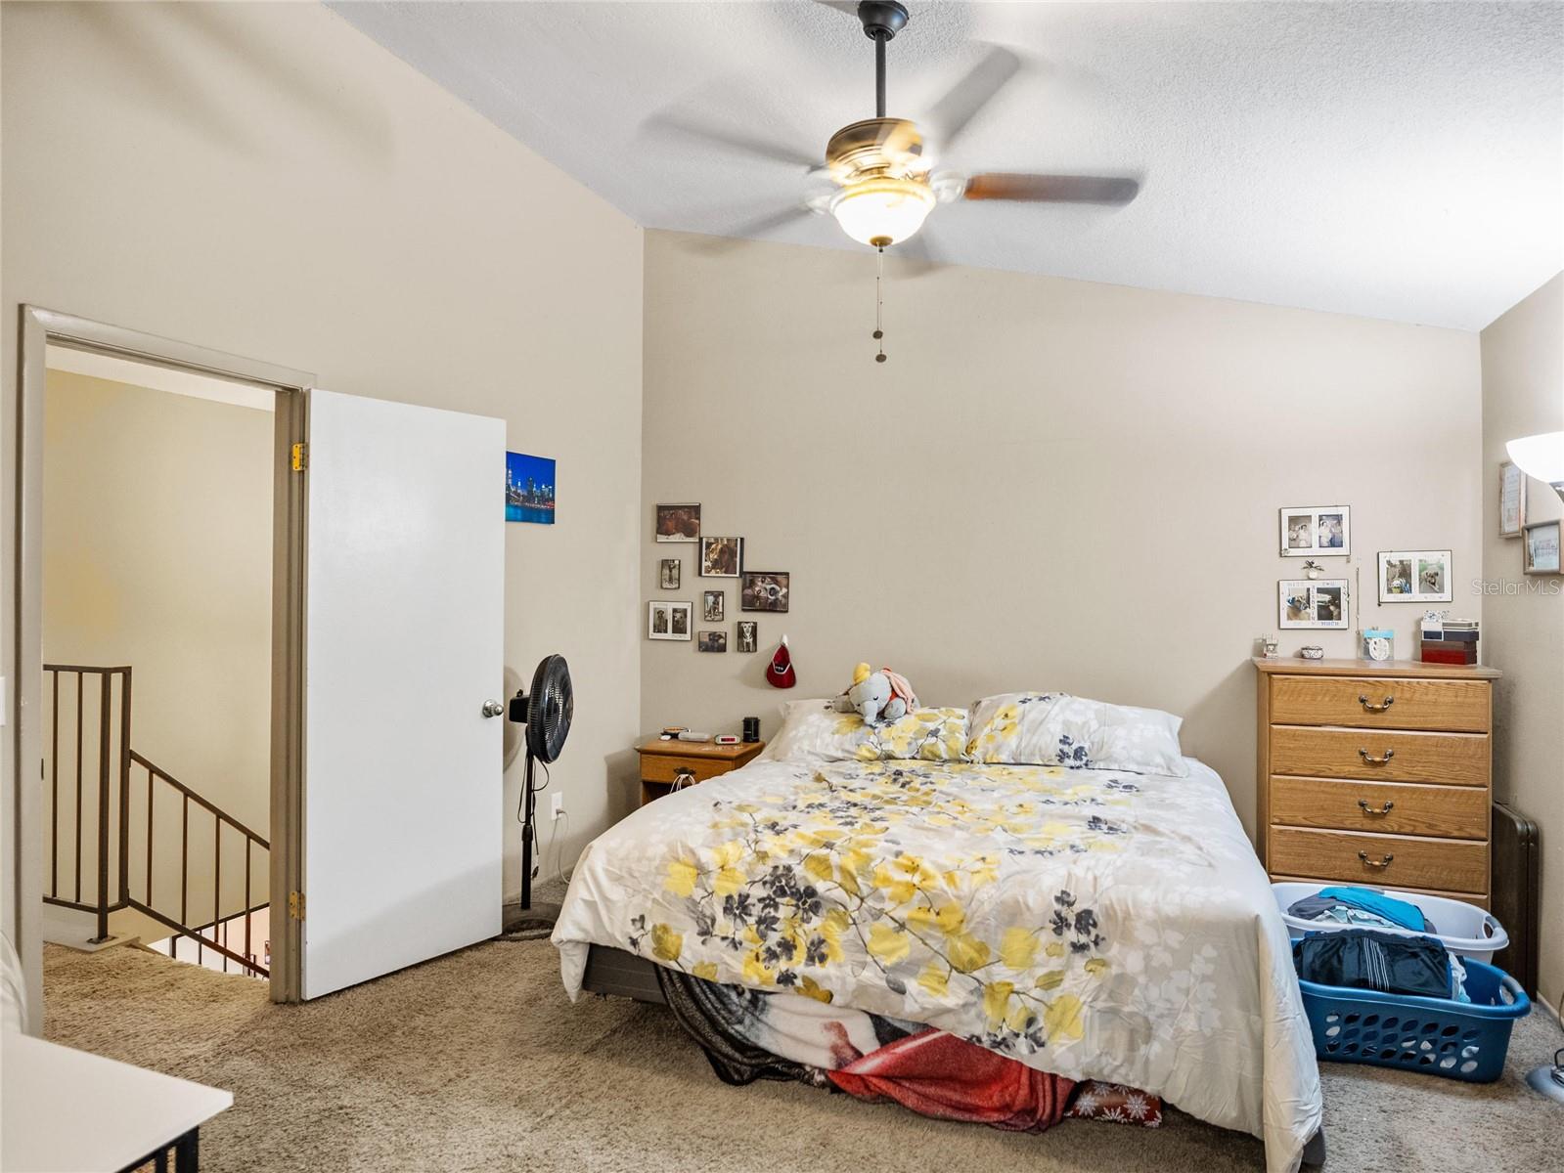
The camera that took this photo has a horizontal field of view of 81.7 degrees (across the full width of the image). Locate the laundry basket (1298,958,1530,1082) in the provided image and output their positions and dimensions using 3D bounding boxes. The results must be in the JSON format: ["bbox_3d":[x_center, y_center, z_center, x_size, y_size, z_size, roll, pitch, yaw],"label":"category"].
[{"bbox_3d":[1.815,1.264,2.710,0.630,0.250,0.420,0,0,17],"label":"laundry basket"}]

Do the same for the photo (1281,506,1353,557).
[{"bbox_3d":[2.178,-0.224,3.691,0.252,0.214,0.018,0,0,23],"label":"photo"}]

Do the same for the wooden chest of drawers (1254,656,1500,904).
[{"bbox_3d":[2.236,0.844,3.470,0.750,1.090,0.420,0,0,23],"label":"wooden chest of drawers"}]

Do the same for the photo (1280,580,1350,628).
[{"bbox_3d":[2.172,0.074,3.692,0.250,0.206,0.018,0,0,23],"label":"photo"}]

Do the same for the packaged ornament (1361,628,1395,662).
[{"bbox_3d":[2.482,0.244,3.758,0.113,0.133,0.030,0,0,22],"label":"packaged ornament"}]

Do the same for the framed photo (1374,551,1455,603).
[{"bbox_3d":[2.492,-0.039,3.557,0.247,0.209,0.018,0,0,23],"label":"framed photo"}]

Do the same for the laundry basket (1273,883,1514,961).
[{"bbox_3d":[1.988,1.220,3.028,0.640,0.270,0.465,0,0,23],"label":"laundry basket"}]

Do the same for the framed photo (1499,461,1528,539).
[{"bbox_3d":[2.537,-0.306,3.134,0.021,0.265,0.210,0,0,23],"label":"framed photo"}]

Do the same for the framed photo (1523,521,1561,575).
[{"bbox_3d":[2.436,-0.123,2.885,0.025,0.167,0.280,0,0,23],"label":"framed photo"}]

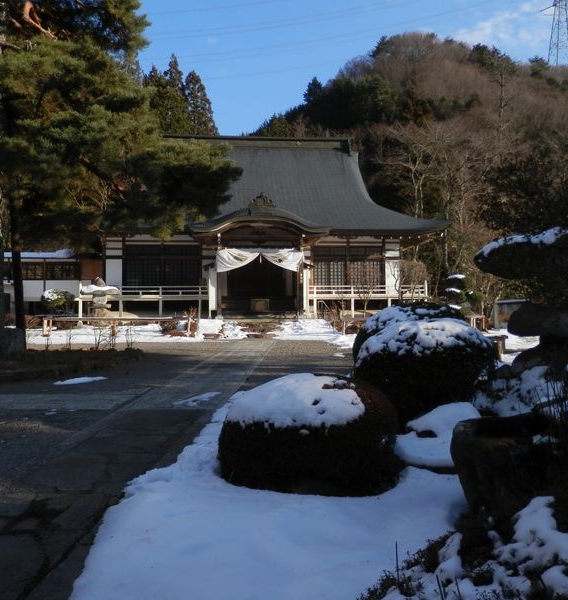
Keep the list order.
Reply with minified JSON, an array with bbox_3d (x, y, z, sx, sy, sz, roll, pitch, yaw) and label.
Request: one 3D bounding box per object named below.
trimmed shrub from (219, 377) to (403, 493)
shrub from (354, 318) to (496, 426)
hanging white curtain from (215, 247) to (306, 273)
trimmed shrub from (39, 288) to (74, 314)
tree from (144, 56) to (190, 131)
[{"bbox_3d":[0.223,1.046,5.050,1.570,0.789,1.450,0,-1,2],"label":"trimmed shrub"},{"bbox_3d":[1.739,0.814,7.100,1.740,1.173,1.620,0,-1,2],"label":"shrub"},{"bbox_3d":[-1.139,-1.914,28.000,4.250,1.163,0.350,0,-1,2],"label":"hanging white curtain"},{"bbox_3d":[-11.368,0.100,29.000,1.700,1.355,1.500,0,-1,2],"label":"trimmed shrub"},{"bbox_3d":[-11.393,-12.121,58.000,5.600,24.643,5.400,0,-1,2],"label":"tree"}]

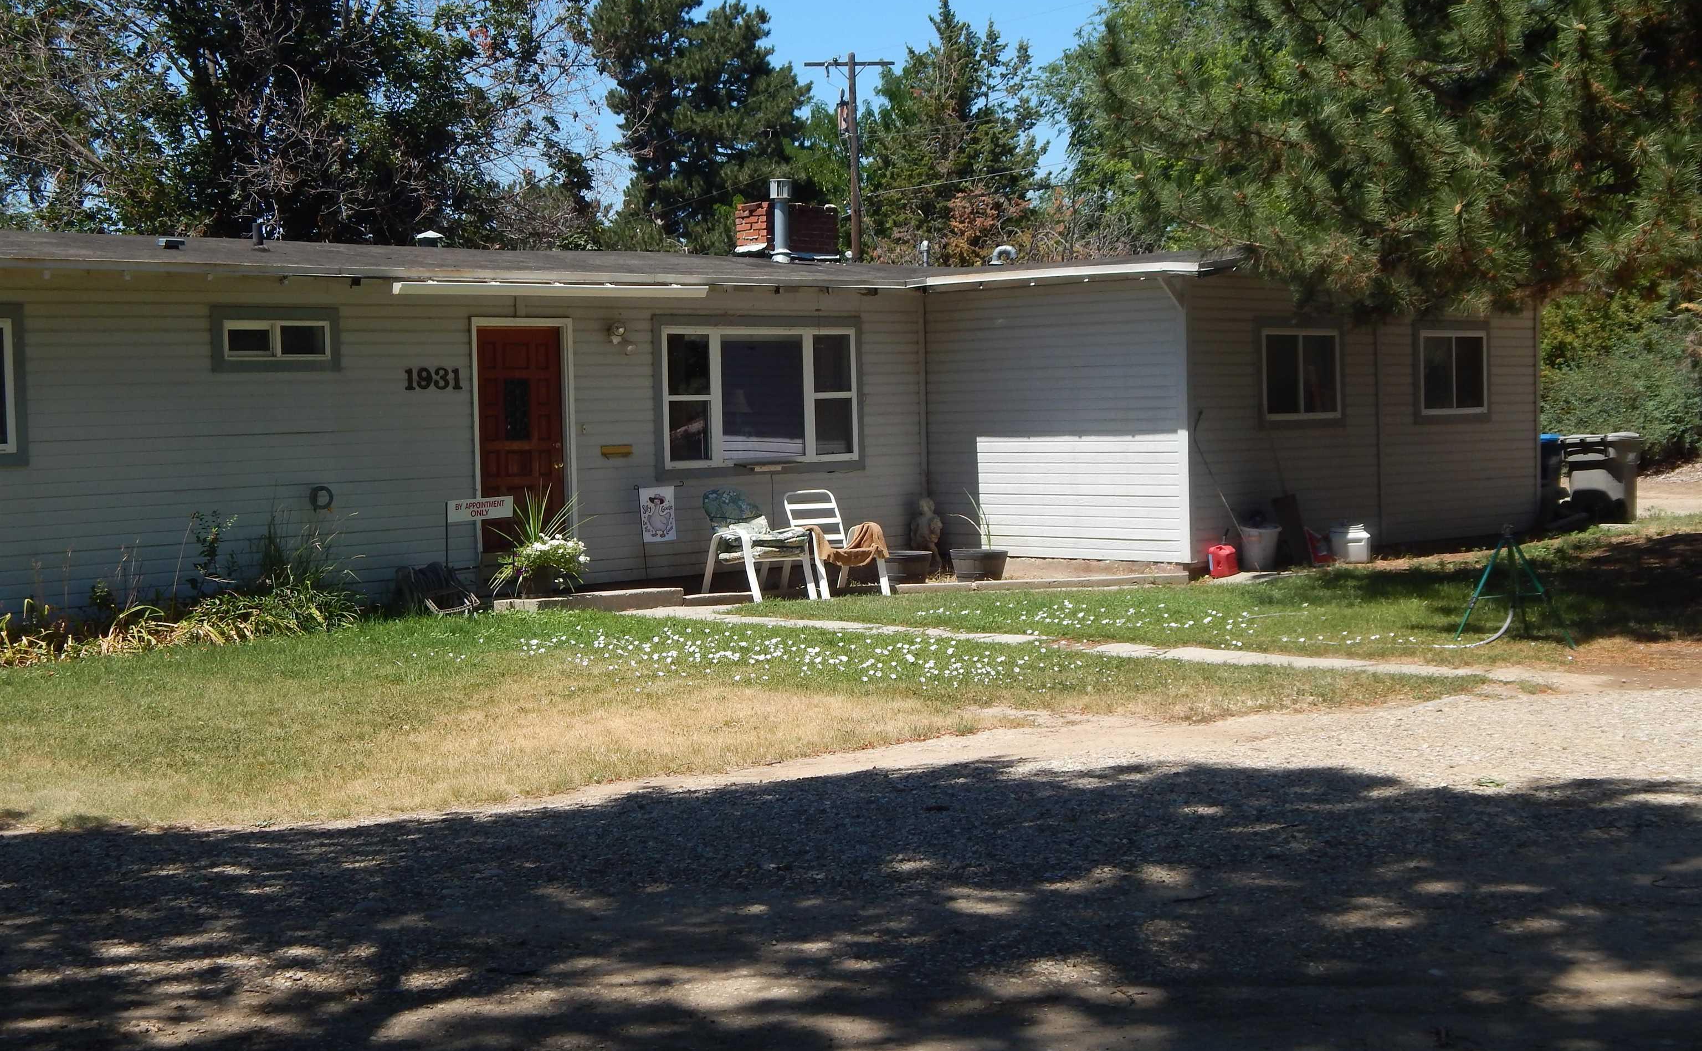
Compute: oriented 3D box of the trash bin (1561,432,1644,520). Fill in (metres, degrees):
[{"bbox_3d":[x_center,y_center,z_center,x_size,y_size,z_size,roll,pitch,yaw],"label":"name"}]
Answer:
[{"bbox_3d":[9.074,-0.578,29.100,0.840,1.100,0.680,-4,4,-43],"label":"trash bin"}]

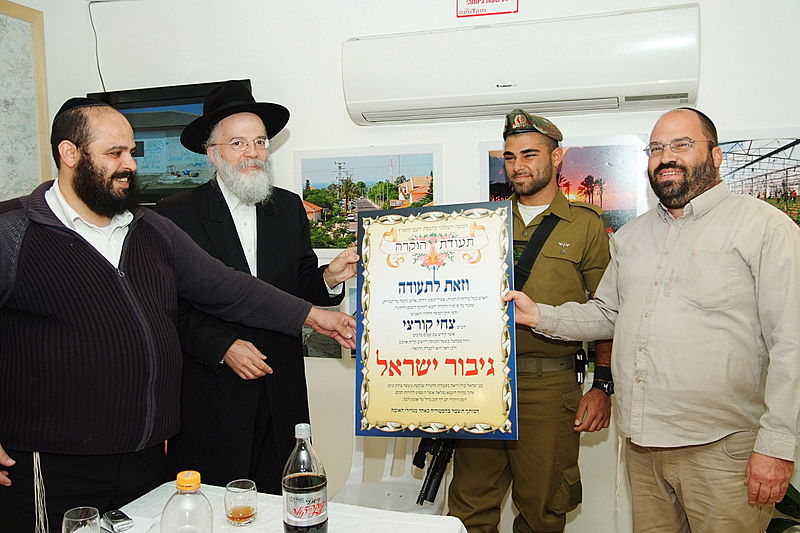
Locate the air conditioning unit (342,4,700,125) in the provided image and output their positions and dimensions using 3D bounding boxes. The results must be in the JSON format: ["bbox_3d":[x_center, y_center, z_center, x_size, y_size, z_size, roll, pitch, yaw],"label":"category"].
[{"bbox_3d":[0.396,-0.686,2.594,1.231,0.296,0.200,1,5,22],"label":"air conditioning unit"}]

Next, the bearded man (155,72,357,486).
[{"bbox_3d":[-0.417,0.385,2.102,0.600,1.830,0.500,-3,5,-33],"label":"bearded man"}]

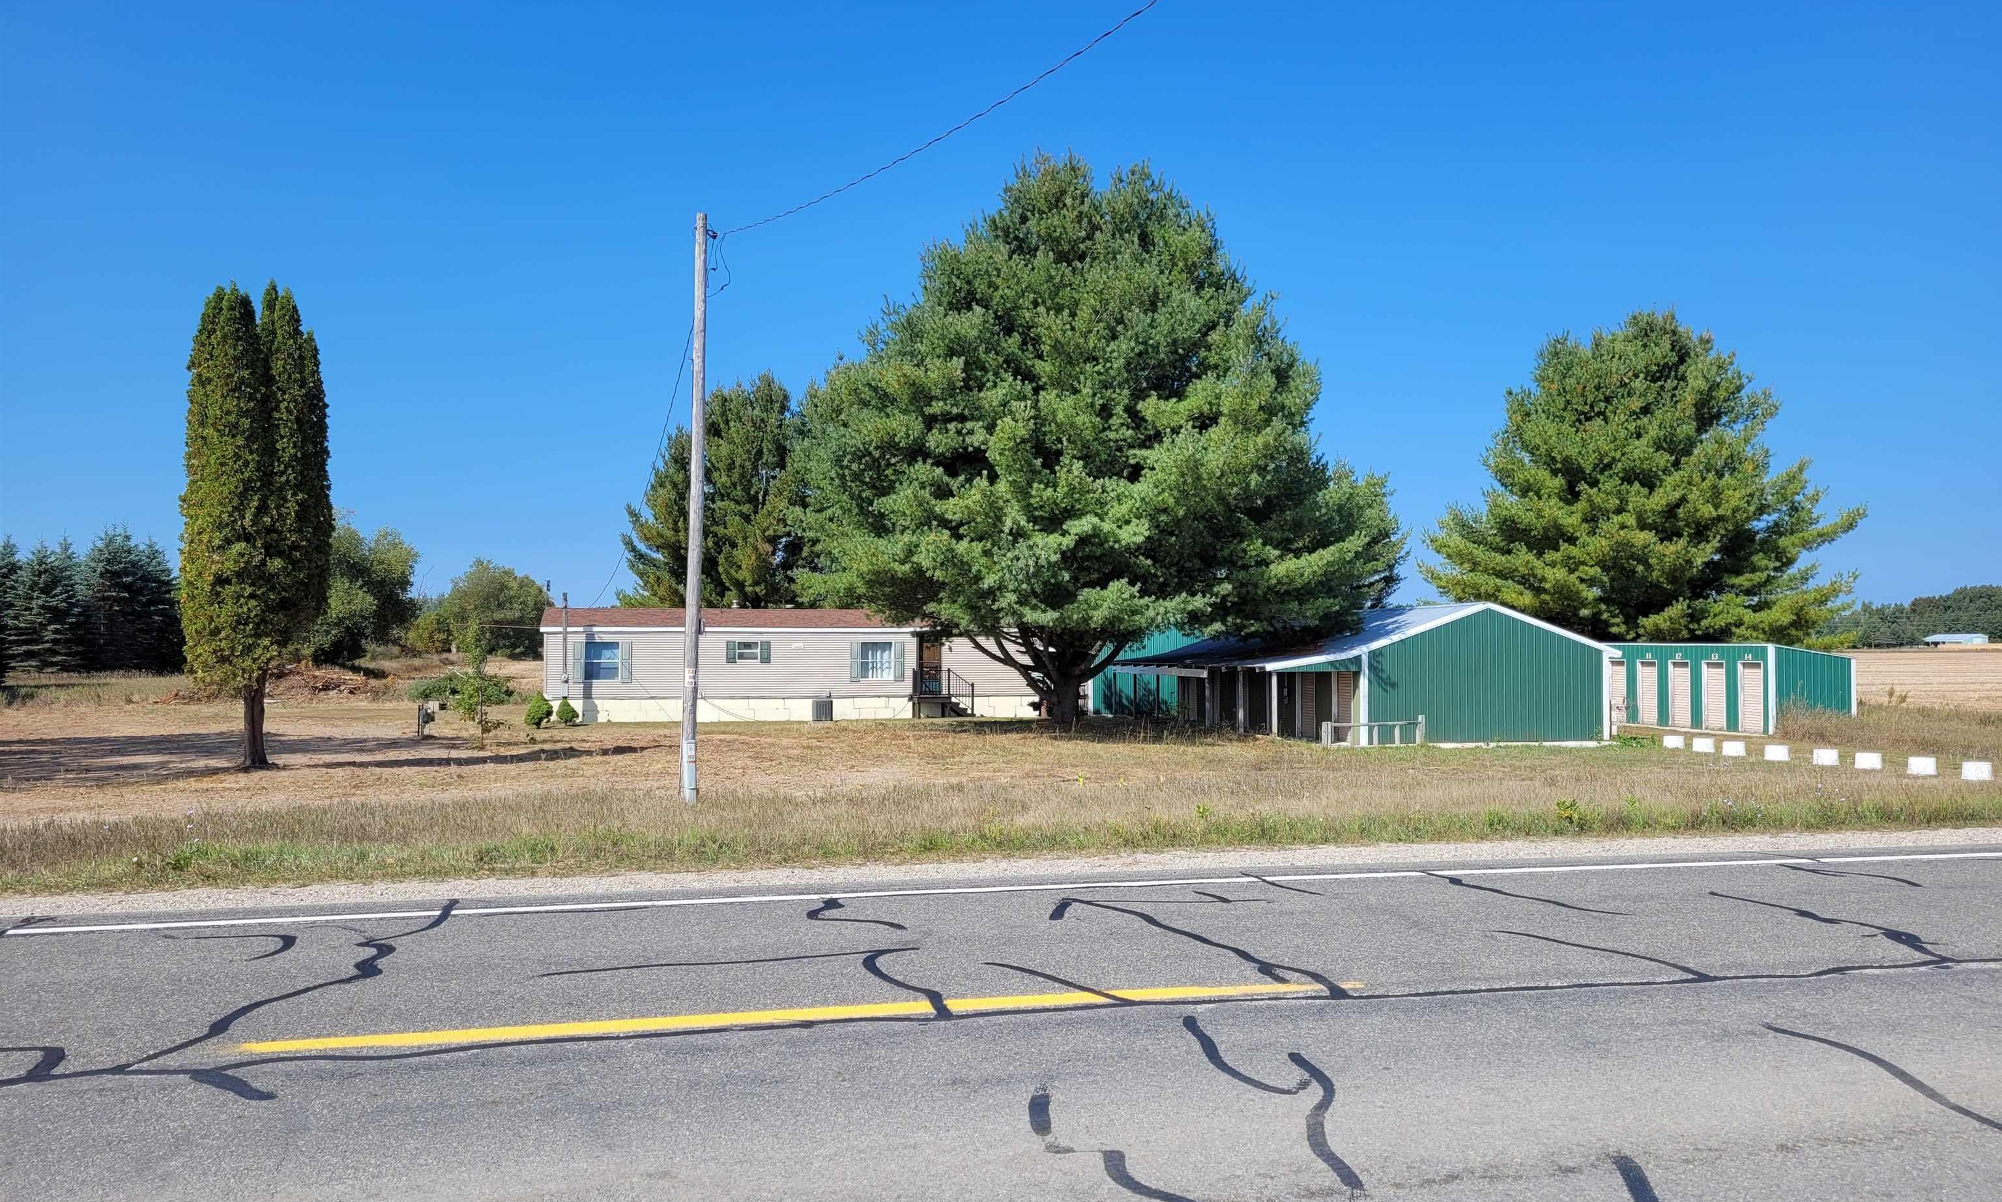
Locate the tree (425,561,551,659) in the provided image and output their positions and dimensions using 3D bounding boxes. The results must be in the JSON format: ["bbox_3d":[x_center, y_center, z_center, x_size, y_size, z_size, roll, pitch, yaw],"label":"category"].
[{"bbox_3d":[-49.696,0.830,145.000,13.272,9.954,11.945,0,-2,0],"label":"tree"}]

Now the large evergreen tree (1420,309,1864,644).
[{"bbox_3d":[28.181,-3.947,66.000,18.912,17.574,17.966,0,-2,0],"label":"large evergreen tree"}]

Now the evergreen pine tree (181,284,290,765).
[{"bbox_3d":[-16.768,-1.682,33.000,2.397,10.538,2.325,0,-2,0],"label":"evergreen pine tree"}]

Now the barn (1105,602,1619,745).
[{"bbox_3d":[10.629,2.208,49.220,10.435,3.870,16.500,0,-2,-11],"label":"barn"}]

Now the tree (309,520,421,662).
[{"bbox_3d":[-53.373,-0.520,125.000,10.142,11.832,9.634,0,-2,0],"label":"tree"}]

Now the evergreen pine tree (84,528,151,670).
[{"bbox_3d":[-65.704,-0.058,112.000,6.238,10.951,6.051,0,-2,0],"label":"evergreen pine tree"}]

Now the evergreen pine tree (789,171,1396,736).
[{"bbox_3d":[3.120,-5.018,48.000,19.082,18.273,18.128,0,-2,0],"label":"evergreen pine tree"}]

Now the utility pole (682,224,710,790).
[{"bbox_3d":[-4.567,-1.369,22.500,0.250,8.848,0.250,1,0,0],"label":"utility pole"}]

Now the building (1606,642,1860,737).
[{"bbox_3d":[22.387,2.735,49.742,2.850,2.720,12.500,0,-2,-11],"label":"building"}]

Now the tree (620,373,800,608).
[{"bbox_3d":[-12.305,-2.876,70.000,10.306,15.290,9.791,0,-2,0],"label":"tree"}]

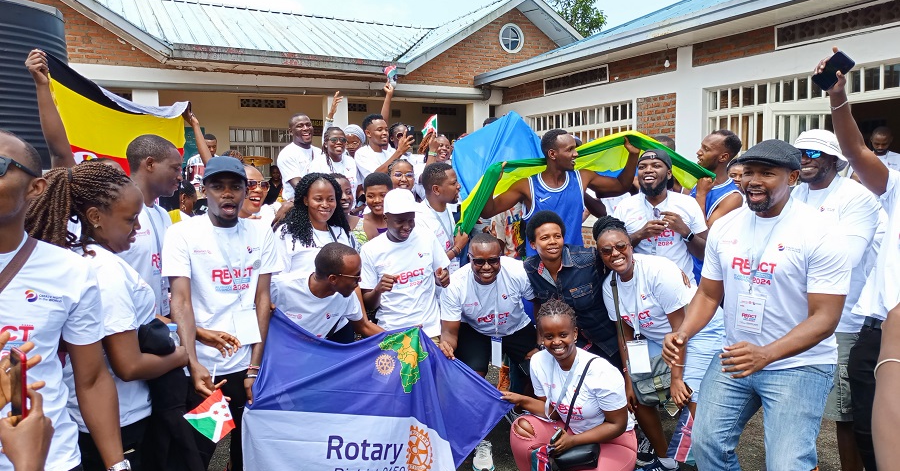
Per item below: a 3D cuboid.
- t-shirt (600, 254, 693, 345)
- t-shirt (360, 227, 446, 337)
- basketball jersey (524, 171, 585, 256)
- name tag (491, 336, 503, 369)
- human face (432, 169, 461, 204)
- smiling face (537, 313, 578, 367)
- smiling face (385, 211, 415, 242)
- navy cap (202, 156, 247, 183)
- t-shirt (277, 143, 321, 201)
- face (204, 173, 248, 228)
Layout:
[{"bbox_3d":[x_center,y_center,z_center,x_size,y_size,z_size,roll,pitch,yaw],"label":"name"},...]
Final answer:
[{"bbox_3d":[0.999,0.344,3.240,0.460,0.480,0.330,-10,30,18],"label":"t-shirt"},{"bbox_3d":[-0.245,0.253,3.420,0.500,0.630,0.300,-2,11,-13],"label":"t-shirt"},{"bbox_3d":[0.609,-0.052,3.750,0.400,0.680,0.260,-1,5,-5],"label":"basketball jersey"},{"bbox_3d":[0.218,0.549,3.050,0.010,0.145,0.095,-5,6,-38],"label":"name tag"},{"bbox_3d":[-0.019,-0.268,3.520,0.150,0.200,0.150,0,5,8],"label":"human face"},{"bbox_3d":[0.466,0.447,2.820,0.165,0.215,0.170,-8,5,10],"label":"smiling face"},{"bbox_3d":[-0.276,-0.056,3.620,0.155,0.190,0.160,-4,25,-25],"label":"smiling face"},{"bbox_3d":[-0.892,-0.263,2.570,0.180,0.120,0.250,-3,8,-24],"label":"navy cap"},{"bbox_3d":[-1.089,-0.366,4.850,0.470,0.660,0.270,-4,6,-32],"label":"t-shirt"},{"bbox_3d":[-0.905,-0.141,2.620,0.160,0.210,0.160,-2,5,-20],"label":"face"}]

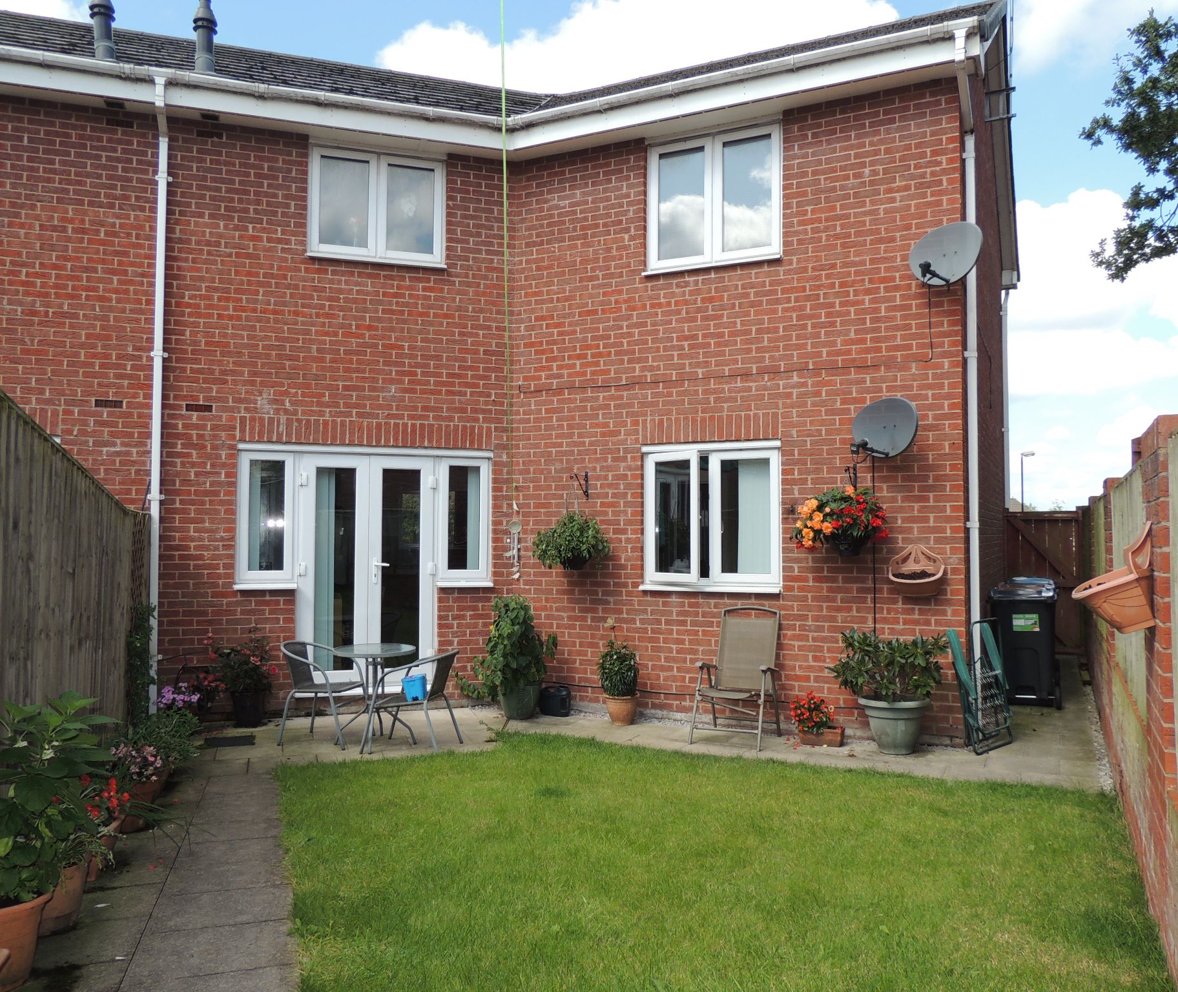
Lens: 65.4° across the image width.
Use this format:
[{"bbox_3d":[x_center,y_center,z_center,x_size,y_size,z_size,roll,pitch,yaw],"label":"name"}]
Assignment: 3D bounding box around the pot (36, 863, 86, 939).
[{"bbox_3d":[-1.885,1.344,3.129,0.330,0.240,0.330,1,-2,-19],"label":"pot"}]

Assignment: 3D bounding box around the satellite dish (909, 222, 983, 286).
[{"bbox_3d":[2.447,-1.691,6.397,0.380,0.450,0.550,2,-3,-37],"label":"satellite dish"}]

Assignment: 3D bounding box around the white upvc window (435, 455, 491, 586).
[{"bbox_3d":[-1.084,0.235,8.085,0.510,1.150,0.120,1,-3,-18],"label":"white upvc window"}]

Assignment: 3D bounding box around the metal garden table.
[{"bbox_3d":[-1.559,1.467,6.692,0.620,0.690,0.620,1,-2,-19],"label":"metal garden table"}]

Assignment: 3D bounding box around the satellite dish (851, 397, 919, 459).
[{"bbox_3d":[2.062,-0.481,6.532,0.380,0.450,0.550,2,-3,-37],"label":"satellite dish"}]

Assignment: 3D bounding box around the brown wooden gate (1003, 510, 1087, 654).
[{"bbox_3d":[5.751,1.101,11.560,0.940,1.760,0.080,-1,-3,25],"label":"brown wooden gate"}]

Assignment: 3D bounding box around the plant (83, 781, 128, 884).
[{"bbox_3d":[-2.200,1.462,4.030,0.370,0.430,0.370,1,-3,-18],"label":"plant"}]

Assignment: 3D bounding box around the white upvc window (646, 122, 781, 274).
[{"bbox_3d":[1.010,-2.420,7.536,1.180,1.100,0.100,-1,-2,26],"label":"white upvc window"}]

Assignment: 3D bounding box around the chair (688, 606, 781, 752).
[{"bbox_3d":[1.114,1.330,6.890,0.590,0.980,0.680,-1,-2,26],"label":"chair"}]

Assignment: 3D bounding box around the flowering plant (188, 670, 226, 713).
[{"bbox_3d":[-2.956,1.518,7.109,0.310,0.350,0.290,1,-3,-18],"label":"flowering plant"}]

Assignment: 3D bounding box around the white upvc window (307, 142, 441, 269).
[{"bbox_3d":[-1.817,-2.486,7.932,1.180,0.970,0.100,1,-2,-19],"label":"white upvc window"}]

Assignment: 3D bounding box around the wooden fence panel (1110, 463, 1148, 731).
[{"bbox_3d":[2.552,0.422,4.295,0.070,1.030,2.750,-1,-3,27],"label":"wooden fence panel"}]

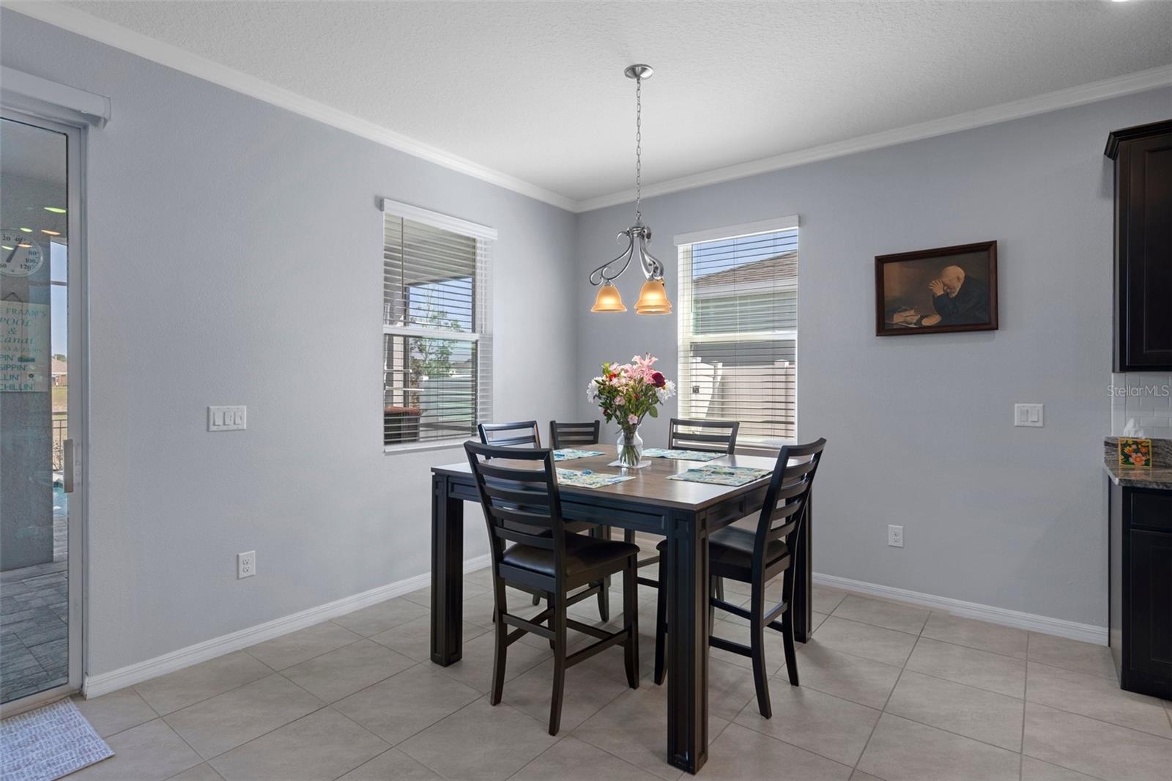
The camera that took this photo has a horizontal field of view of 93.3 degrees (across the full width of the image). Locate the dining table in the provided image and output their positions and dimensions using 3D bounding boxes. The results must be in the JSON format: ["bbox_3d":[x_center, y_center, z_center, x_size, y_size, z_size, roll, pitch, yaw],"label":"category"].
[{"bbox_3d":[0.231,0.836,2.824,1.370,0.915,1.360,1,1,36],"label":"dining table"}]

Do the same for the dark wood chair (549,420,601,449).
[{"bbox_3d":[-0.081,0.762,4.143,0.430,1.020,0.520,0,1,-6],"label":"dark wood chair"}]

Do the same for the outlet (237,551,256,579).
[{"bbox_3d":[-1.706,0.878,2.781,0.010,0.123,0.081,1,1,40],"label":"outlet"}]

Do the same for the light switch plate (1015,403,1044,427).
[{"bbox_3d":[2.392,0.135,2.986,0.121,0.120,0.010,1,1,36],"label":"light switch plate"}]

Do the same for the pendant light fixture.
[{"bbox_3d":[0.217,-0.957,2.692,0.410,1.175,0.430,0,1,5],"label":"pendant light fixture"}]

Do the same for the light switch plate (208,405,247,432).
[{"bbox_3d":[-1.754,0.138,2.710,0.010,0.120,0.168,1,1,40],"label":"light switch plate"}]

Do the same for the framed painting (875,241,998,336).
[{"bbox_3d":[2.026,-0.577,3.225,0.595,0.487,0.030,1,1,36],"label":"framed painting"}]

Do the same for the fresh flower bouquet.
[{"bbox_3d":[0.231,0.099,2.792,0.440,0.560,0.410,0,1,5],"label":"fresh flower bouquet"}]

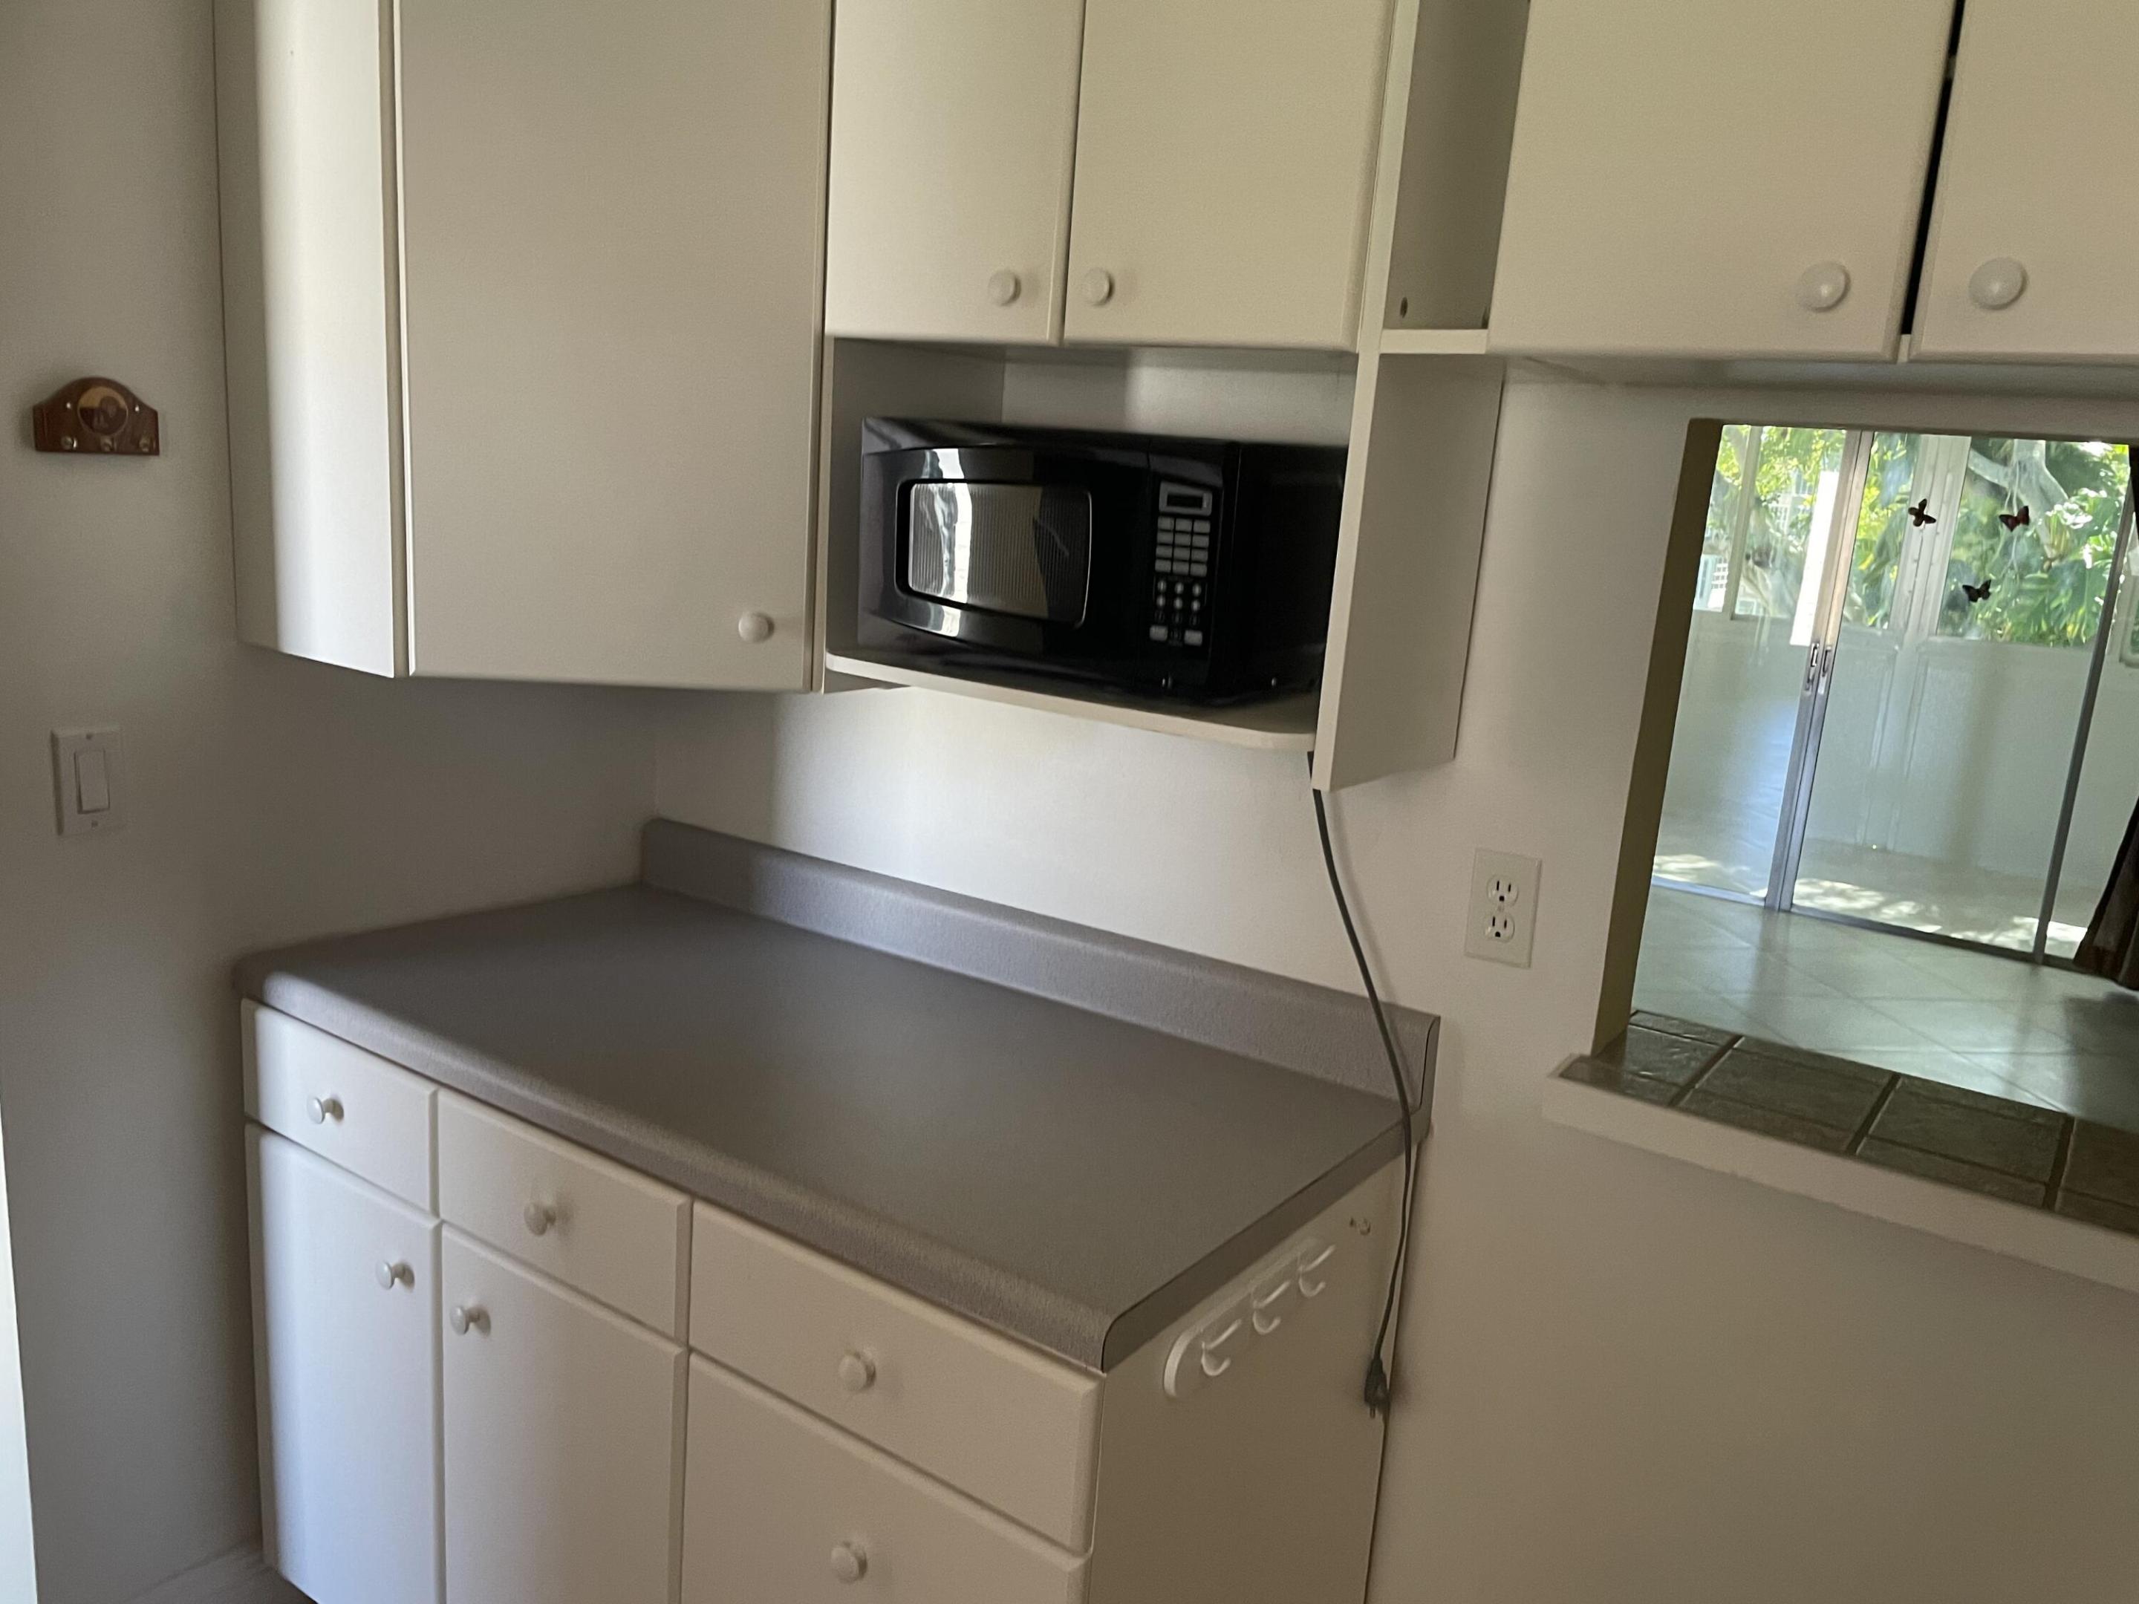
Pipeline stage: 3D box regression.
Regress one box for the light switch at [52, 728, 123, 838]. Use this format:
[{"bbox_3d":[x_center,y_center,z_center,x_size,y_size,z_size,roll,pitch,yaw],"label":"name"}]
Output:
[{"bbox_3d":[-1.052,-0.023,1.731,0.012,0.115,0.070,12,14,33],"label":"light switch"}]

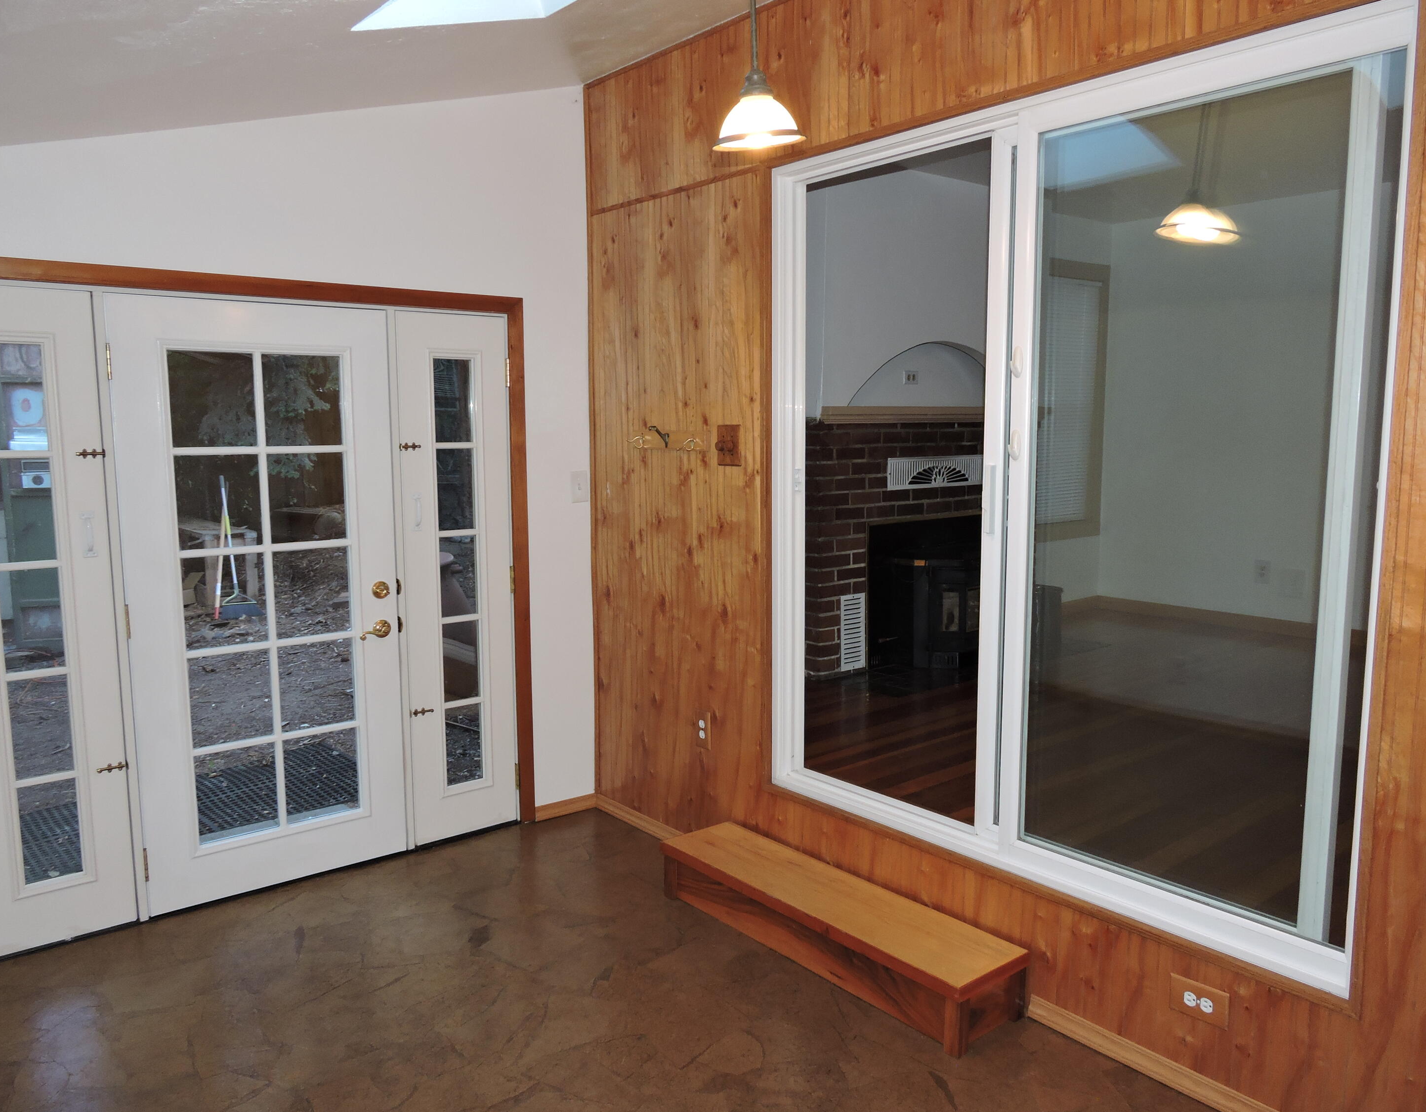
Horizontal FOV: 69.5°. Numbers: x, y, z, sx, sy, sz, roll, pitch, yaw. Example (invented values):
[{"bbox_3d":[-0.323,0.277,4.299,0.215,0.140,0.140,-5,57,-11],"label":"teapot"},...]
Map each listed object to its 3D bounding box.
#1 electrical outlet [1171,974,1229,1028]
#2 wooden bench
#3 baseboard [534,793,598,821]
[{"bbox_3d":[1.135,1.041,2.400,0.012,0.087,0.138,-6,9,-39],"label":"electrical outlet"},{"bbox_3d":[0.341,1.123,3.157,0.304,0.201,1.257,-6,9,-39],"label":"wooden bench"},{"bbox_3d":[-0.621,1.058,4.325,0.282,0.066,0.014,-6,9,-39],"label":"baseboard"}]

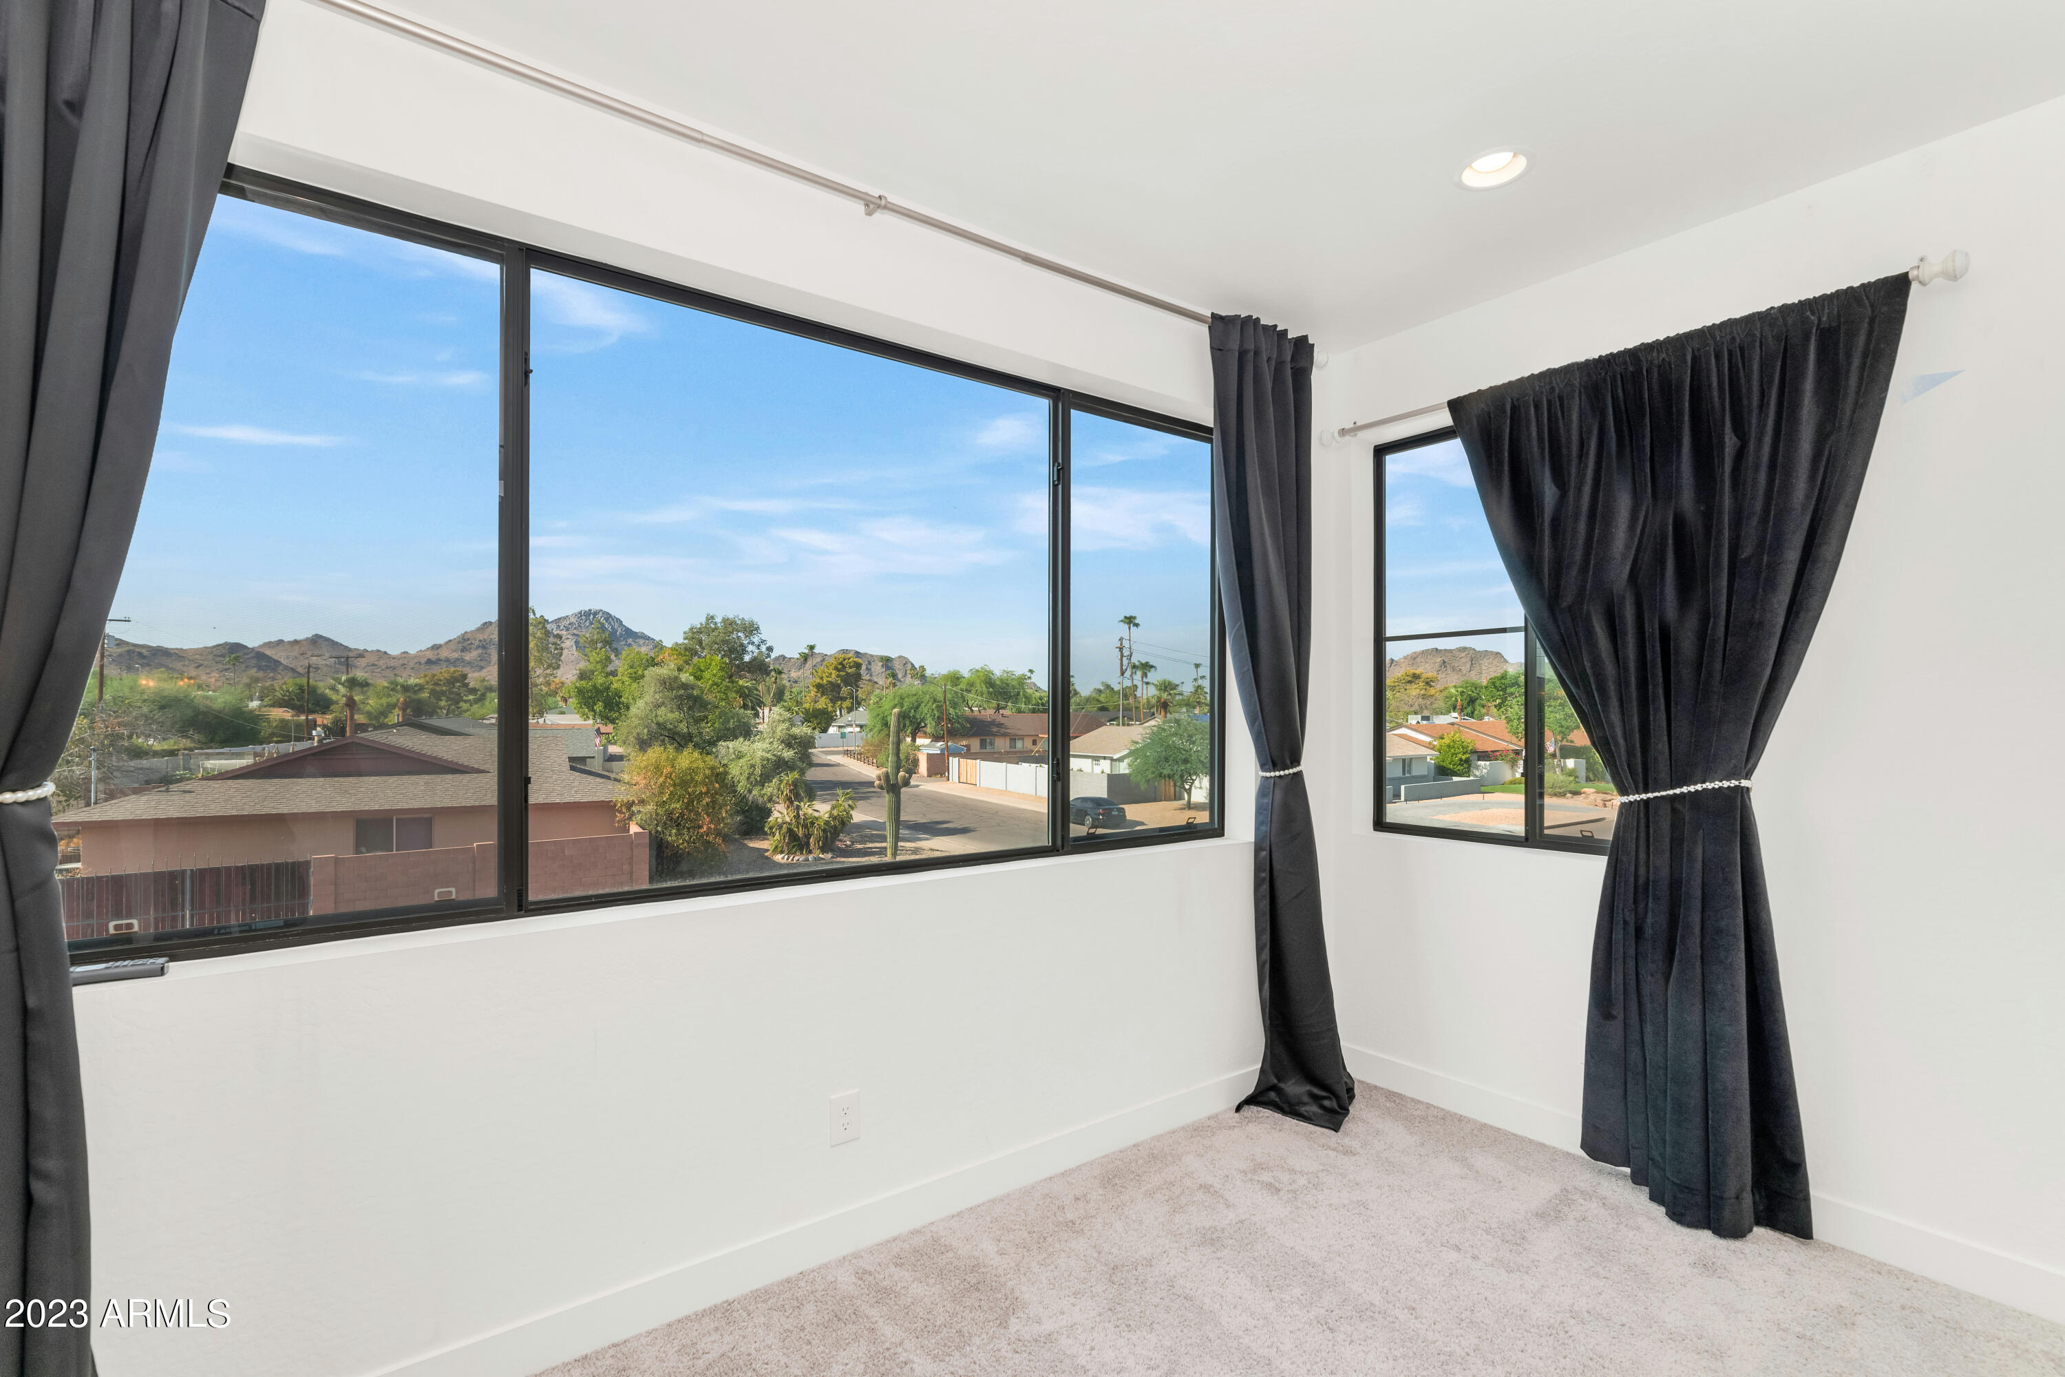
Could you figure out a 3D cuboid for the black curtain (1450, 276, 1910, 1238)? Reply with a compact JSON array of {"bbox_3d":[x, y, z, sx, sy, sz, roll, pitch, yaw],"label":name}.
[{"bbox_3d":[1.555,0.205,2.317,0.150,2.165,1.015,1,-2,-37],"label":"black curtain"}]

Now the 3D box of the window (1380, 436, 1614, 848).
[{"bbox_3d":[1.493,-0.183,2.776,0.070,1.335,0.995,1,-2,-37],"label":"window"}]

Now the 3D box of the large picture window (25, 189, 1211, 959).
[{"bbox_3d":[-0.485,-0.206,2.272,2.800,1.370,0.080,1,-2,-37],"label":"large picture window"}]

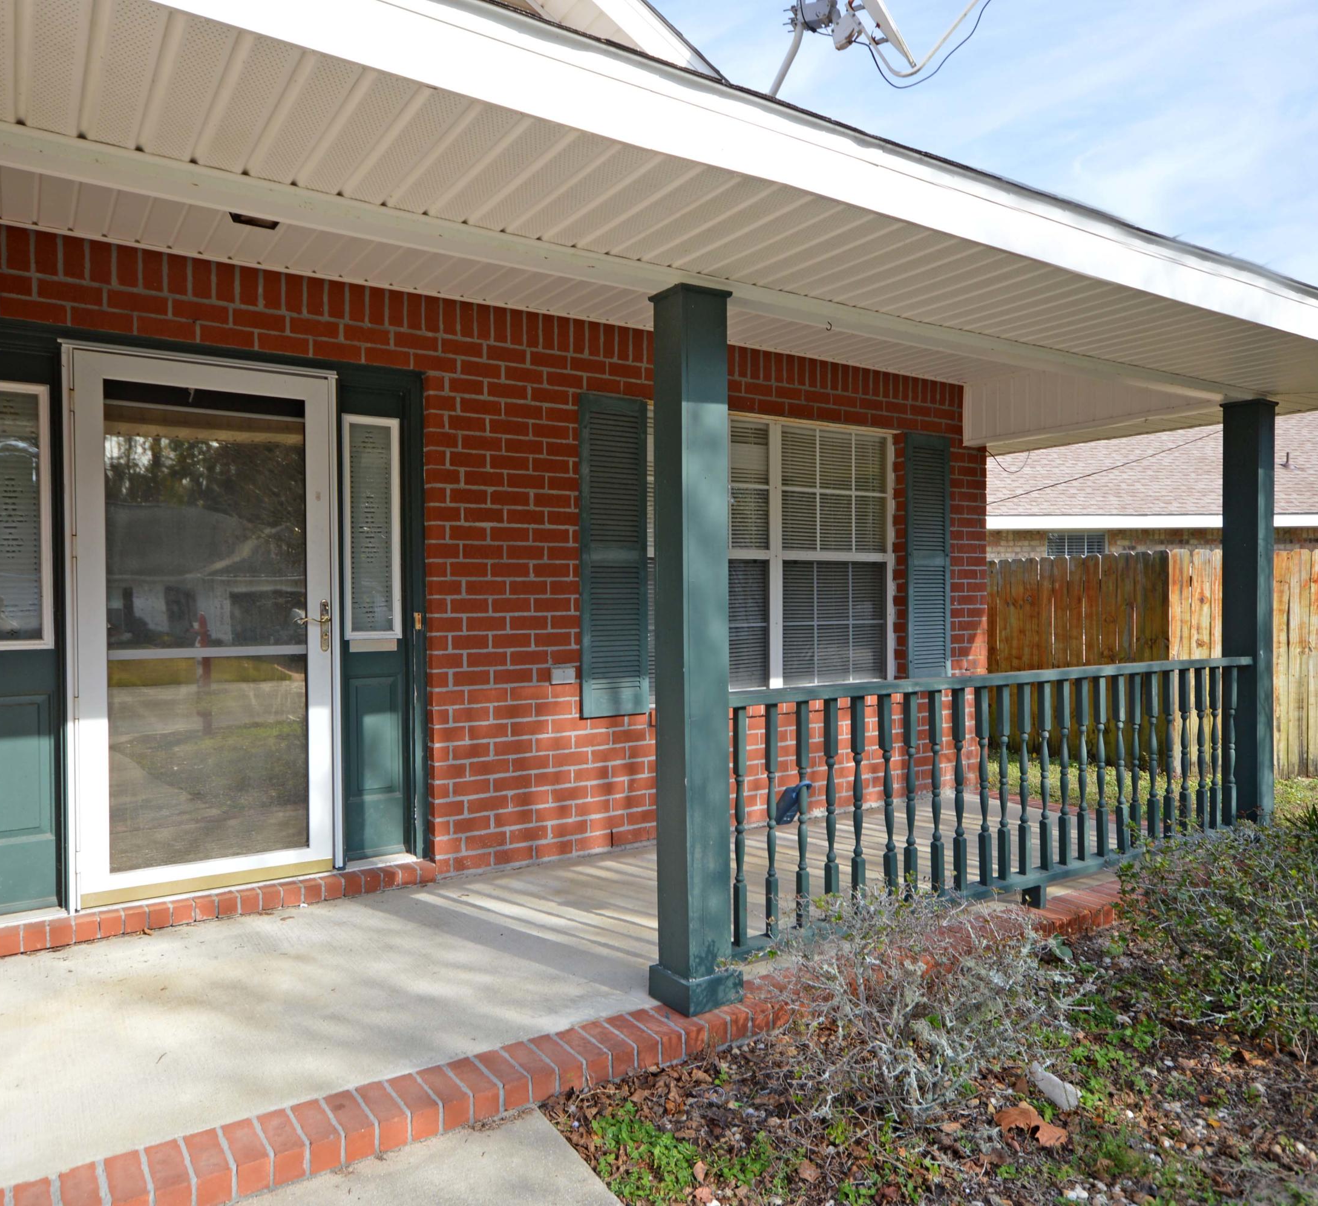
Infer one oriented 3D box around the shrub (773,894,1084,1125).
[{"bbox_3d":[0.740,1.061,2.663,0.800,0.470,0.720,-1,1,-33],"label":"shrub"}]

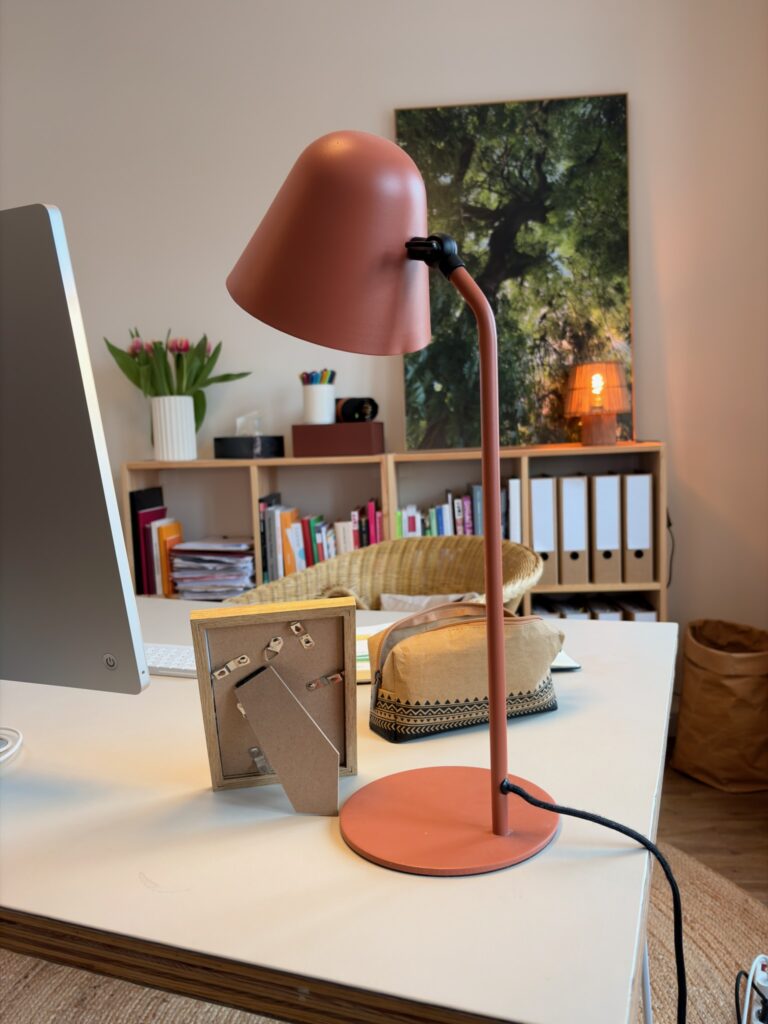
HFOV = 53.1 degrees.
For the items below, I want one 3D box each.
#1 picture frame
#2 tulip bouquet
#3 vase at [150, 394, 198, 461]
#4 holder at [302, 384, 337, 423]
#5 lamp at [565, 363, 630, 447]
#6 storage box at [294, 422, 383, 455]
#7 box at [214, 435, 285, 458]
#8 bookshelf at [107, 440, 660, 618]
[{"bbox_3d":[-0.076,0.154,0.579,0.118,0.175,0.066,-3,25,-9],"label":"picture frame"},{"bbox_3d":[-0.648,-0.402,2.412,0.439,0.333,0.320,-2,5,4],"label":"tulip bouquet"},{"bbox_3d":[-0.664,-0.264,2.436,0.136,0.199,0.136,-2,5,4],"label":"vase"},{"bbox_3d":[-0.201,-0.337,2.410,0.099,0.125,0.099,-2,5,0],"label":"holder"},{"bbox_3d":[0.650,-0.332,2.336,0.199,0.254,0.199,-2,5,4],"label":"lamp"},{"bbox_3d":[-0.137,-0.222,2.432,0.238,0.101,0.200,-1,5,12],"label":"storage box"},{"bbox_3d":[-0.424,-0.203,2.427,0.213,0.068,0.120,-2,5,4],"label":"box"},{"bbox_3d":[0.037,0.281,2.457,1.611,0.930,0.290,-2,5,4],"label":"bookshelf"}]

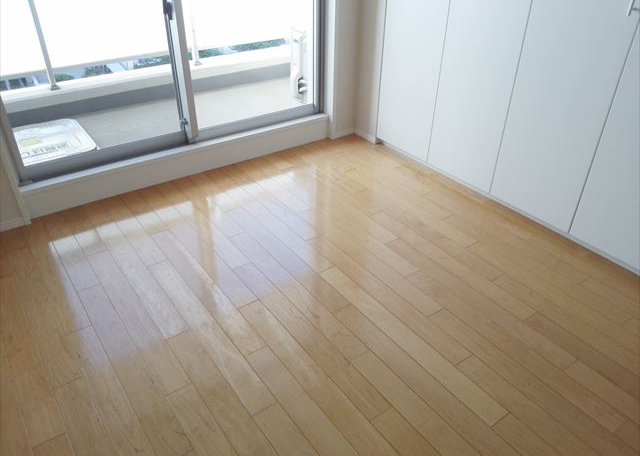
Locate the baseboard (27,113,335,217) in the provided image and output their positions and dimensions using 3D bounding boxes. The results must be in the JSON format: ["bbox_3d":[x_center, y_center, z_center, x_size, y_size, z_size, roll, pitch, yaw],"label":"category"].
[{"bbox_3d":[-0.680,-0.384,2.811,1.769,0.146,0.030,-20,38,-29],"label":"baseboard"}]

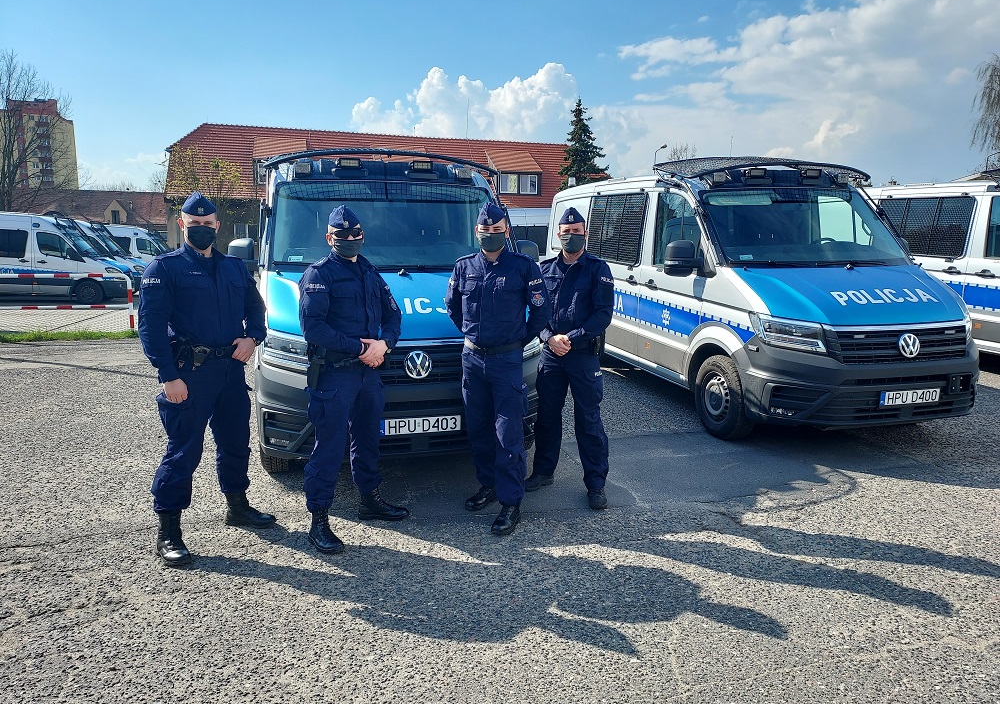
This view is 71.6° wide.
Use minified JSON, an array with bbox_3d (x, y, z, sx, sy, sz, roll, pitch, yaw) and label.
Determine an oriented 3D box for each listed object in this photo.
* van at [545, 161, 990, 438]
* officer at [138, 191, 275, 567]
[{"bbox_3d":[2.305,-0.828,7.789,2.120,2.450,5.980,-2,9,-13],"label":"van"},{"bbox_3d":[-1.590,0.127,3.698,0.660,1.880,0.440,-8,12,-41],"label":"officer"}]

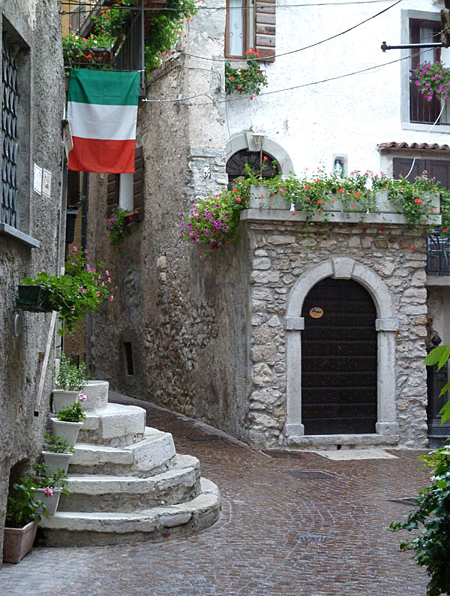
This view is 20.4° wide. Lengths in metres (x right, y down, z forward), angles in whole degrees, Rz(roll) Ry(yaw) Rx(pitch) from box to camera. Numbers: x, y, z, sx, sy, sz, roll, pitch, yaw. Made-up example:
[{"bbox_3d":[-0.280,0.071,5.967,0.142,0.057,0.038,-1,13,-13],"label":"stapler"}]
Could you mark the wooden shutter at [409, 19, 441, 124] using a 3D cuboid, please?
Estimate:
[{"bbox_3d":[3.645,-4.138,22.800,0.660,1.940,0.070,0,-1,-23],"label":"wooden shutter"}]

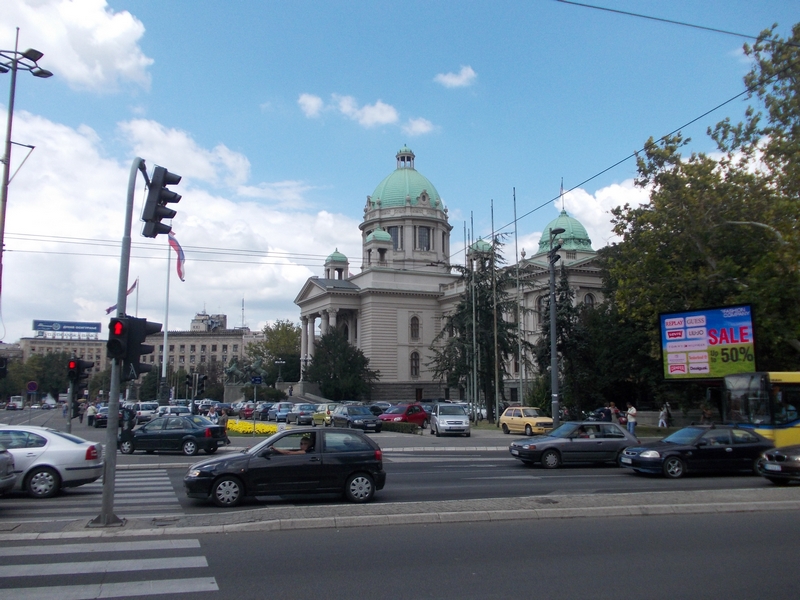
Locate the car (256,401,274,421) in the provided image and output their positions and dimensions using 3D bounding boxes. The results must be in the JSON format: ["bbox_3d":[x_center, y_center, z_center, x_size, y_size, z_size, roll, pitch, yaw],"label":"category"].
[{"bbox_3d":[-10.690,8.869,51.242,1.720,1.430,4.300,4,-9,-26],"label":"car"}]

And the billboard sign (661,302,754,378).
[{"bbox_3d":[16.901,2.431,35.816,0.350,3.910,5.010,8,-12,-43],"label":"billboard sign"}]

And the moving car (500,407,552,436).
[{"bbox_3d":[6.669,6.371,33.952,1.550,1.390,3.490,5,-10,-27],"label":"moving car"}]

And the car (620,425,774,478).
[{"bbox_3d":[8.504,4.195,18.305,4.400,1.380,1.700,1,-9,-9],"label":"car"}]

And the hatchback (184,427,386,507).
[{"bbox_3d":[-2.227,3.242,12.854,3.870,1.420,1.640,3,-9,-15],"label":"hatchback"}]

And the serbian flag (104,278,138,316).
[{"bbox_3d":[-53.073,-0.678,122.849,6.260,6.920,0.900,2,-9,-17],"label":"serbian flag"}]

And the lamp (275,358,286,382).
[{"bbox_3d":[-19.656,11.596,106.441,1.800,4.000,1.800,3,-9,-20],"label":"lamp"}]

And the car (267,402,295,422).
[{"bbox_3d":[-9.184,8.753,50.549,1.660,1.480,3.840,4,-10,-25],"label":"car"}]

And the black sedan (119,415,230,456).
[{"bbox_3d":[-9.064,5.326,25.644,4.250,1.520,1.740,-1,-9,11],"label":"black sedan"}]

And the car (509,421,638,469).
[{"bbox_3d":[5.313,4.417,19.876,4.000,1.390,1.670,2,-9,-11],"label":"car"}]

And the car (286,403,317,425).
[{"bbox_3d":[-7.157,8.479,48.117,1.700,1.450,4.200,4,-9,-26],"label":"car"}]

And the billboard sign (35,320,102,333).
[{"bbox_3d":[-165.611,13.457,322.873,29.767,4.700,0.800,4,-9,-21],"label":"billboard sign"}]

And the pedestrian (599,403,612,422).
[{"bbox_3d":[10.611,6.139,33.258,0.480,1.720,0.520,2,-9,-12],"label":"pedestrian"}]

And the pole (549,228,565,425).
[{"bbox_3d":[6.949,1.434,27.991,0.700,9.460,0.400,-2,-9,14],"label":"pole"}]

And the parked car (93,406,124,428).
[{"bbox_3d":[-21.063,8.470,46.804,1.740,1.420,4.450,5,-10,-27],"label":"parked car"}]

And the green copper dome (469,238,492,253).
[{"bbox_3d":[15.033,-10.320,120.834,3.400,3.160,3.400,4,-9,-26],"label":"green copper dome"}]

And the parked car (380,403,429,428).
[{"bbox_3d":[0.237,7.094,39.142,1.660,1.440,3.850,-5,-10,33],"label":"parked car"}]

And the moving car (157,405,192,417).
[{"bbox_3d":[-15.021,7.753,42.611,1.630,1.420,3.950,6,-11,-35],"label":"moving car"}]

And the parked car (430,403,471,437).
[{"bbox_3d":[2.637,6.311,34.026,1.690,1.620,4.050,1,-9,-4],"label":"parked car"}]

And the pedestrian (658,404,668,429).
[{"bbox_3d":[17.832,7.924,43.825,0.500,1.670,0.550,1,-9,-5],"label":"pedestrian"}]

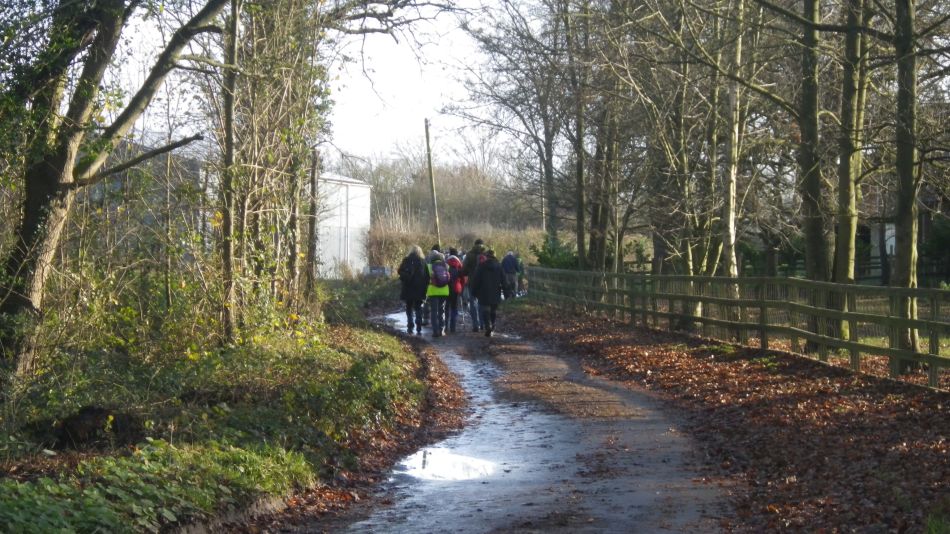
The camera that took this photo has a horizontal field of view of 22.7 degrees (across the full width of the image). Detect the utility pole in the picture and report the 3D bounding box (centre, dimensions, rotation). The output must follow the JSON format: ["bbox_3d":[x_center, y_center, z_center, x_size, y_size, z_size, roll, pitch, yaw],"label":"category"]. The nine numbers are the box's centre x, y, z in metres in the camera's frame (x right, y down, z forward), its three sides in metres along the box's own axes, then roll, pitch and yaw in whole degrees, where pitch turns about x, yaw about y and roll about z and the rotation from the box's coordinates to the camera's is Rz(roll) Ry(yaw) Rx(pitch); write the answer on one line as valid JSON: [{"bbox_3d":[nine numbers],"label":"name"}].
[{"bbox_3d":[-1.821,-2.802,107.000,0.220,7.800,0.220,-6,0,0],"label":"utility pole"}]

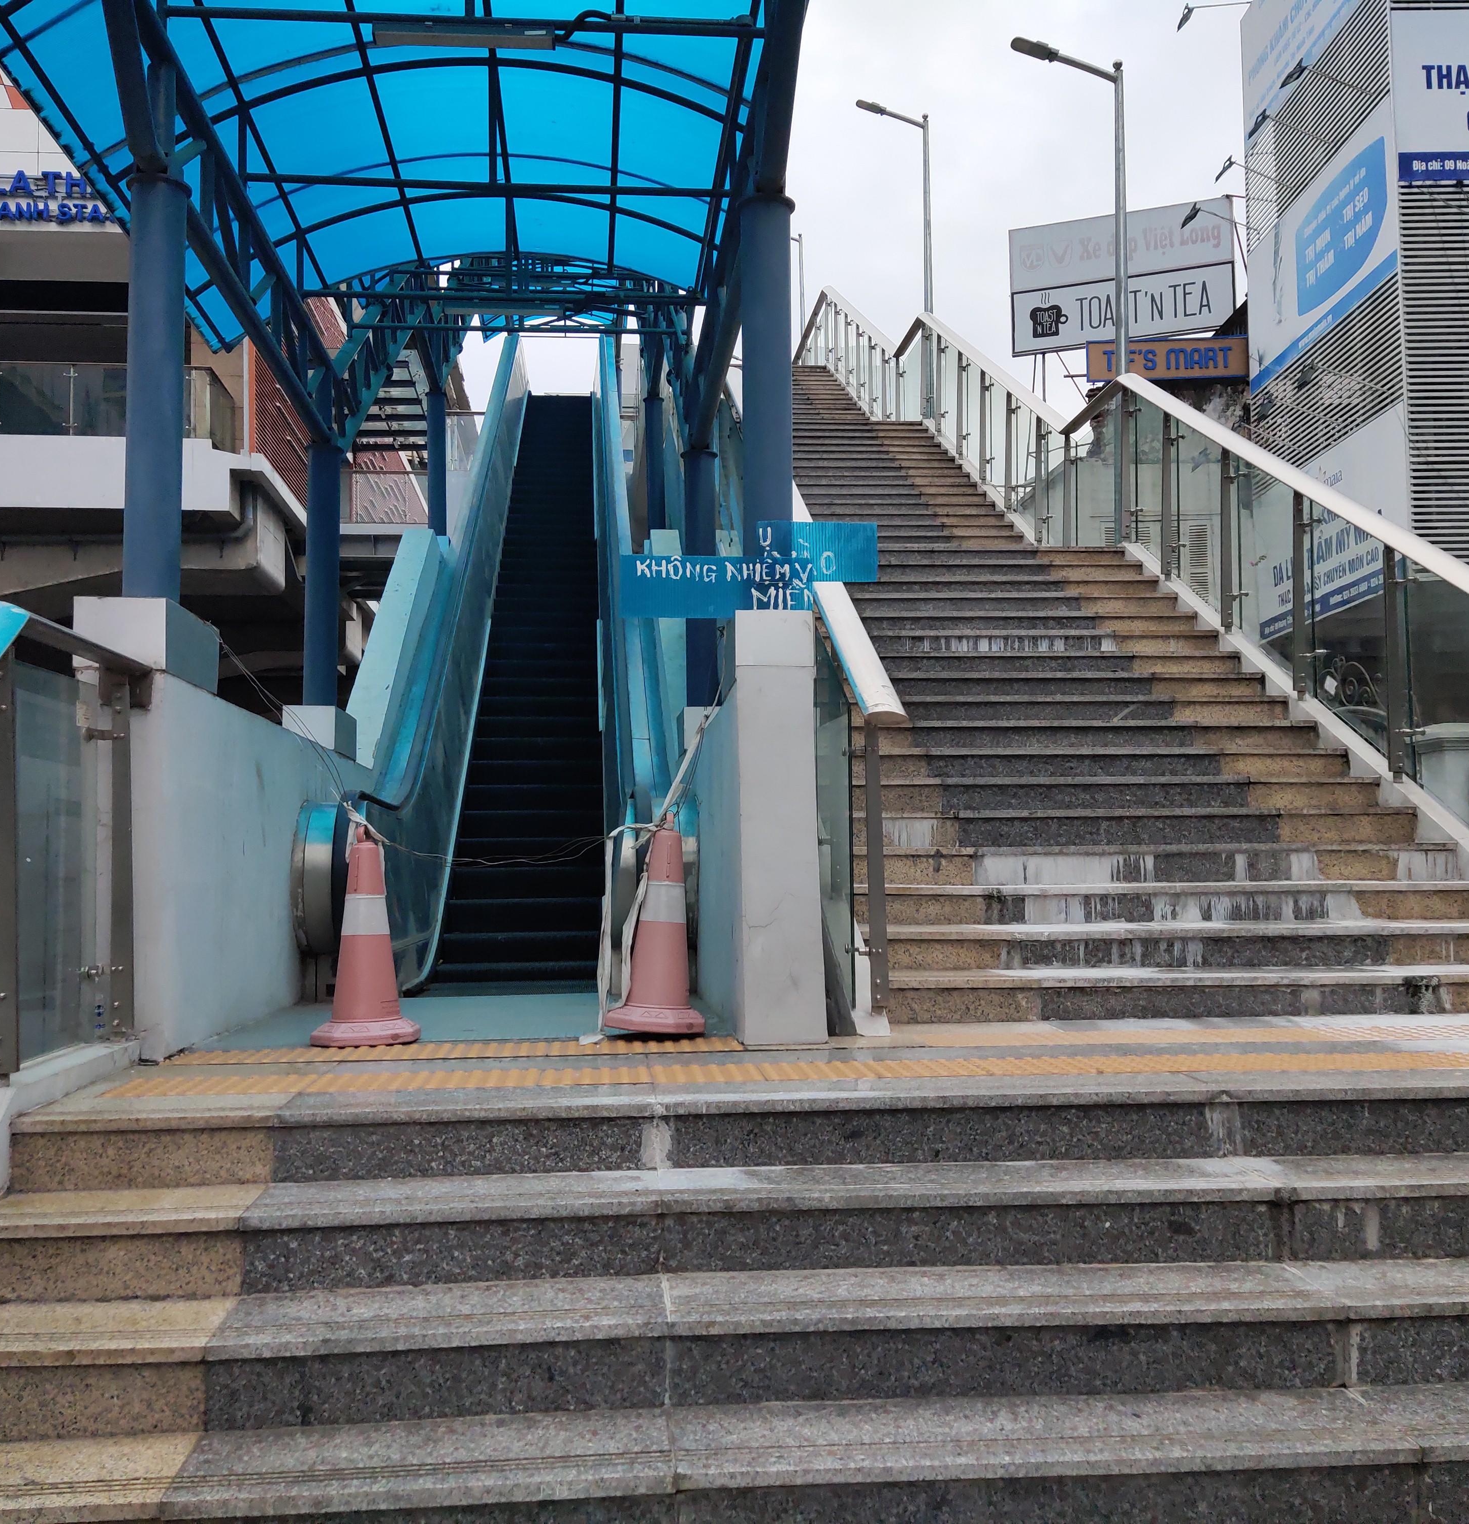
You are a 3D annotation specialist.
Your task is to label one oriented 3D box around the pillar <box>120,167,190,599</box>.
[{"bbox_3d":[-1.839,-1.162,4.664,0.180,1.419,0.180,0,-4,-6],"label":"pillar"}]

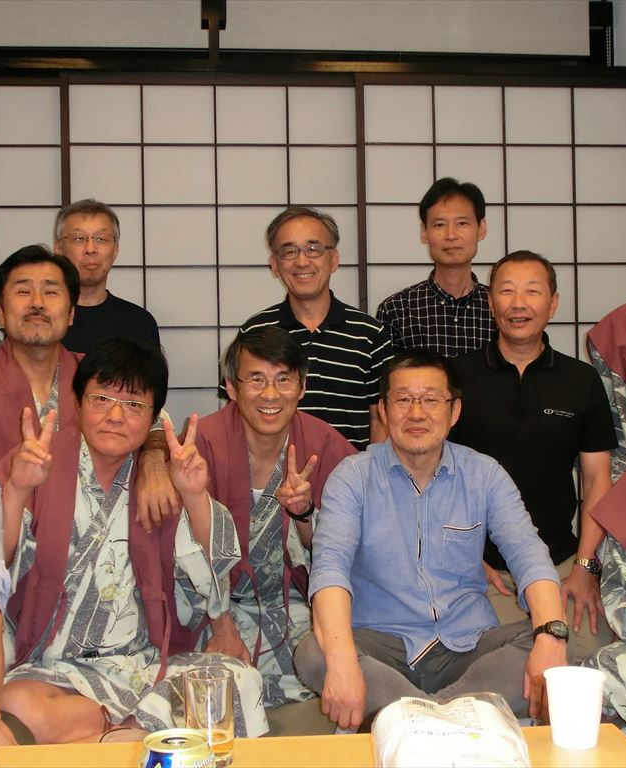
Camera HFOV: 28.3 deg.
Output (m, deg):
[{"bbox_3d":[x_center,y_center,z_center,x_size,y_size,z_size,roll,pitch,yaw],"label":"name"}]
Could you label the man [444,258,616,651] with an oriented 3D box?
[{"bbox_3d":[0.505,0.214,2.980,0.500,1.080,0.650,-1,0,7],"label":"man"}]

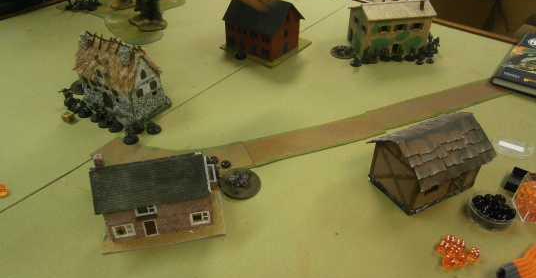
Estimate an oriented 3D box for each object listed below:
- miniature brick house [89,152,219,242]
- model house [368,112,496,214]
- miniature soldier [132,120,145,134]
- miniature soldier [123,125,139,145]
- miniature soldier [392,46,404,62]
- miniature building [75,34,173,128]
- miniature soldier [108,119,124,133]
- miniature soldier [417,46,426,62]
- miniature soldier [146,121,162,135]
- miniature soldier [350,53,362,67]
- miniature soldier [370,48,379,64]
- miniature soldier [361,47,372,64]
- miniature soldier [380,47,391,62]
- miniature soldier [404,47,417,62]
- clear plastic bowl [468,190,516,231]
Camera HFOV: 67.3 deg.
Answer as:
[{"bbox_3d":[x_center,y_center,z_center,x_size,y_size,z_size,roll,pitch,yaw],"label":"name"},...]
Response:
[{"bbox_3d":[-0.133,0.058,0.501,0.139,0.116,0.080,-8,40,-10],"label":"miniature brick house"},{"bbox_3d":[0.226,0.024,0.566,0.136,0.102,0.106,-19,43,-21],"label":"model house"},{"bbox_3d":[-0.222,-0.029,0.682,0.025,0.029,0.025,0,39,0],"label":"miniature soldier"},{"bbox_3d":[-0.228,-0.009,0.664,0.025,0.034,0.025,-18,43,-20],"label":"miniature soldier"},{"bbox_3d":[0.283,-0.184,0.868,0.025,0.032,0.025,-11,41,-12],"label":"miniature soldier"},{"bbox_3d":[-0.264,-0.115,0.714,0.151,0.124,0.097,23,44,26],"label":"miniature building"},{"bbox_3d":[-0.261,-0.031,0.685,0.025,0.029,0.025,0,39,0],"label":"miniature soldier"},{"bbox_3d":[0.337,-0.190,0.880,0.025,0.029,0.025,0,39,0],"label":"miniature soldier"},{"bbox_3d":[-0.196,-0.026,0.687,0.025,0.029,0.025,-18,43,-20],"label":"miniature soldier"},{"bbox_3d":[0.191,-0.177,0.862,0.025,0.031,0.025,0,39,0],"label":"miniature soldier"},{"bbox_3d":[0.230,-0.180,0.864,0.025,0.031,0.025,-11,41,-12],"label":"miniature soldier"},{"bbox_3d":[0.212,-0.179,0.861,0.025,0.034,0.025,-11,41,-12],"label":"miniature soldier"},{"bbox_3d":[0.257,-0.185,0.869,0.025,0.032,0.025,-11,41,-12],"label":"miniature soldier"},{"bbox_3d":[0.310,-0.184,0.868,0.025,0.032,0.025,-11,41,-12],"label":"miniature soldier"},{"bbox_3d":[0.299,0.098,0.540,0.057,0.021,0.057,0,40,0],"label":"clear plastic bowl"}]

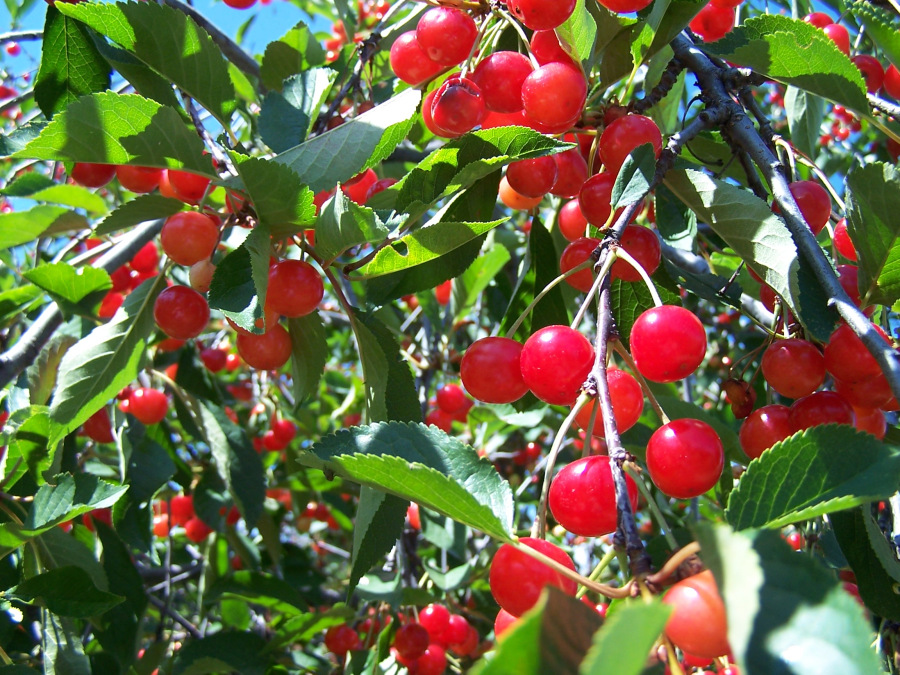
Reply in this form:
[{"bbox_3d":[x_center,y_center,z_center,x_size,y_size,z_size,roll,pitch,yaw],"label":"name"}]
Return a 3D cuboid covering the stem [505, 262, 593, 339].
[{"bbox_3d":[0.027,-0.011,0.287,0.036,0.005,0.005,-43,-2,32],"label":"stem"}]

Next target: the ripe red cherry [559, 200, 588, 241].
[{"bbox_3d":[0.059,-0.054,0.452,0.019,0.019,0.019,0,-17,0],"label":"ripe red cherry"}]

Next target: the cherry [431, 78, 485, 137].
[{"bbox_3d":[0.003,-0.084,0.357,0.020,0.020,0.020,9,-18,0],"label":"cherry"}]

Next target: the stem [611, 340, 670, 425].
[{"bbox_3d":[0.054,0.012,0.277,0.003,0.028,0.003,-29,-27,0],"label":"stem"}]

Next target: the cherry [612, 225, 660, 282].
[{"bbox_3d":[0.067,-0.031,0.361,0.021,0.020,0.021,0,-18,0],"label":"cherry"}]

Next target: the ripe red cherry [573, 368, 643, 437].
[{"bbox_3d":[0.047,0.019,0.295,0.021,0.020,0.021,0,-25,0],"label":"ripe red cherry"}]

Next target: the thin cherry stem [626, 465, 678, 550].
[{"bbox_3d":[0.051,0.043,0.250,0.003,0.027,0.002,-31,11,0],"label":"thin cherry stem"}]

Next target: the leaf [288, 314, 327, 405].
[{"bbox_3d":[-0.057,0.003,0.393,0.021,0.054,0.010,6,-17,-18],"label":"leaf"}]

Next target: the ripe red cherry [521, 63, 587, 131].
[{"bbox_3d":[0.032,-0.074,0.303,0.021,0.021,0.021,0,-15,0],"label":"ripe red cherry"}]

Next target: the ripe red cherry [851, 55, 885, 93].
[{"bbox_3d":[0.219,-0.138,0.520,0.021,0.020,0.021,0,-17,0],"label":"ripe red cherry"}]

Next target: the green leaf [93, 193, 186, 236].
[{"bbox_3d":[-0.118,-0.046,0.380,0.043,0.009,0.023,-18,-39,-4],"label":"green leaf"}]

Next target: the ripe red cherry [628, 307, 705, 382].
[{"bbox_3d":[0.060,0.002,0.271,0.021,0.020,0.021,0,-33,0],"label":"ripe red cherry"}]

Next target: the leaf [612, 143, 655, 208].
[{"bbox_3d":[0.053,-0.047,0.288,0.011,0.023,0.005,28,-12,7],"label":"leaf"}]

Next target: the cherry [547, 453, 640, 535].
[{"bbox_3d":[0.035,0.039,0.242,0.021,0.020,0.021,0,-17,0],"label":"cherry"}]

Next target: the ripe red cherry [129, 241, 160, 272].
[{"bbox_3d":[-0.175,-0.045,0.561,0.021,0.020,0.021,0,-18,0],"label":"ripe red cherry"}]

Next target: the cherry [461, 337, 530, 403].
[{"bbox_3d":[0.014,0.010,0.302,0.021,0.020,0.021,0,-25,0],"label":"cherry"}]

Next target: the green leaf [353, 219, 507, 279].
[{"bbox_3d":[-0.007,-0.030,0.345,0.060,0.010,0.027,-22,-47,5],"label":"green leaf"}]

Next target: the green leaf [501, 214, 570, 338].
[{"bbox_3d":[0.030,-0.009,0.375,0.033,0.077,0.012,3,-9,-11],"label":"green leaf"}]

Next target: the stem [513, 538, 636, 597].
[{"bbox_3d":[0.029,0.054,0.227,0.035,0.006,0.005,26,0,-21],"label":"stem"}]

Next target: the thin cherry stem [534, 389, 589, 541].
[{"bbox_3d":[0.027,0.032,0.256,0.006,0.041,0.004,19,-20,8],"label":"thin cherry stem"}]

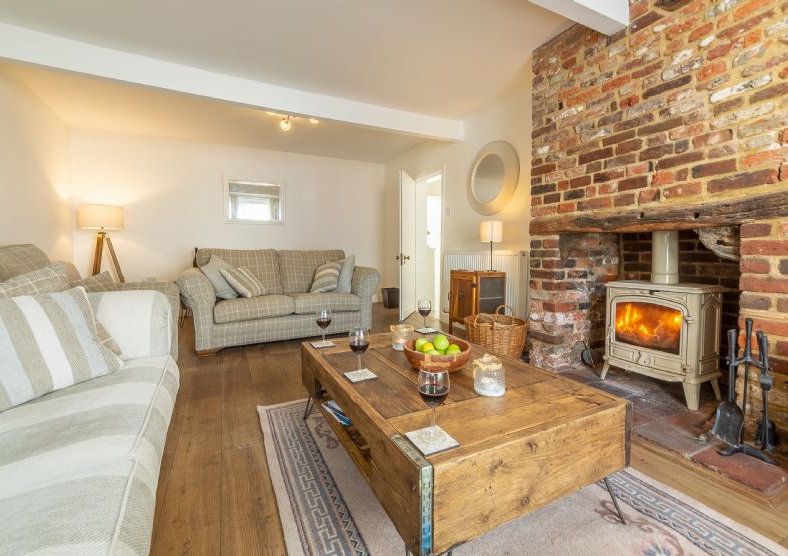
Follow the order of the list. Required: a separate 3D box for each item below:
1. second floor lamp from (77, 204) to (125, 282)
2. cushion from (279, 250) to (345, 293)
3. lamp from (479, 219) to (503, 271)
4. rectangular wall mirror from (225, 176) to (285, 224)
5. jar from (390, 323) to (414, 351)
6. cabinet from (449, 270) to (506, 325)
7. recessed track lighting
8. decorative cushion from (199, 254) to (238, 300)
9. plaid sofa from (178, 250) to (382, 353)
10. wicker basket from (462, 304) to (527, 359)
[{"bbox_3d":[-3.695,-0.161,4.144,0.500,1.487,0.480,-2,4,-23],"label":"second floor lamp"},{"bbox_3d":[-0.998,-0.074,3.941,0.700,0.500,0.220,-2,-10,-31],"label":"cushion"},{"bbox_3d":[0.960,-0.305,3.163,0.215,0.480,0.215,0,4,0],"label":"lamp"},{"bbox_3d":[-2.116,-1.161,4.943,0.840,0.690,0.035,-2,4,-27],"label":"rectangular wall mirror"},{"bbox_3d":[0.038,0.295,1.640,0.110,0.115,0.110,0,4,0],"label":"jar"},{"bbox_3d":[0.830,0.286,3.252,0.310,0.710,0.410,-2,4,-26],"label":"cabinet"},{"bbox_3d":[-1.161,-1.819,3.769,0.570,0.160,0.130,-2,4,-23],"label":"recessed track lighting"},{"bbox_3d":[-1.743,-0.019,3.322,0.160,0.420,0.420,-28,-4,15],"label":"decorative cushion"},{"bbox_3d":[-1.231,0.159,3.590,1.900,0.920,0.950,-2,4,-31],"label":"plaid sofa"},{"bbox_3d":[0.855,0.477,2.777,0.470,0.390,0.500,3,5,37],"label":"wicker basket"}]

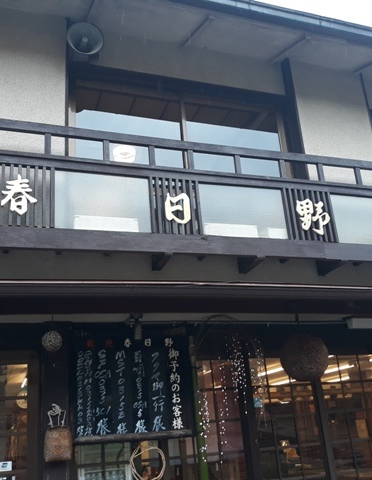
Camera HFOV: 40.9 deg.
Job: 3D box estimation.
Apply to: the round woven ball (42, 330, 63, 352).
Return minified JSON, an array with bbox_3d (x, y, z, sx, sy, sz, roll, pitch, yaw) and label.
[{"bbox_3d":[-1.069,0.811,3.998,0.165,0.165,0.165,3,-21,-20],"label":"round woven ball"}]

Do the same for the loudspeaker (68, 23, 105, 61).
[{"bbox_3d":[-1.050,-1.982,5.163,0.363,0.373,0.340,1,-12,-16],"label":"loudspeaker"}]

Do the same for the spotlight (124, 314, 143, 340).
[{"bbox_3d":[-0.449,0.748,4.313,0.148,0.220,0.150,3,-21,-20],"label":"spotlight"}]

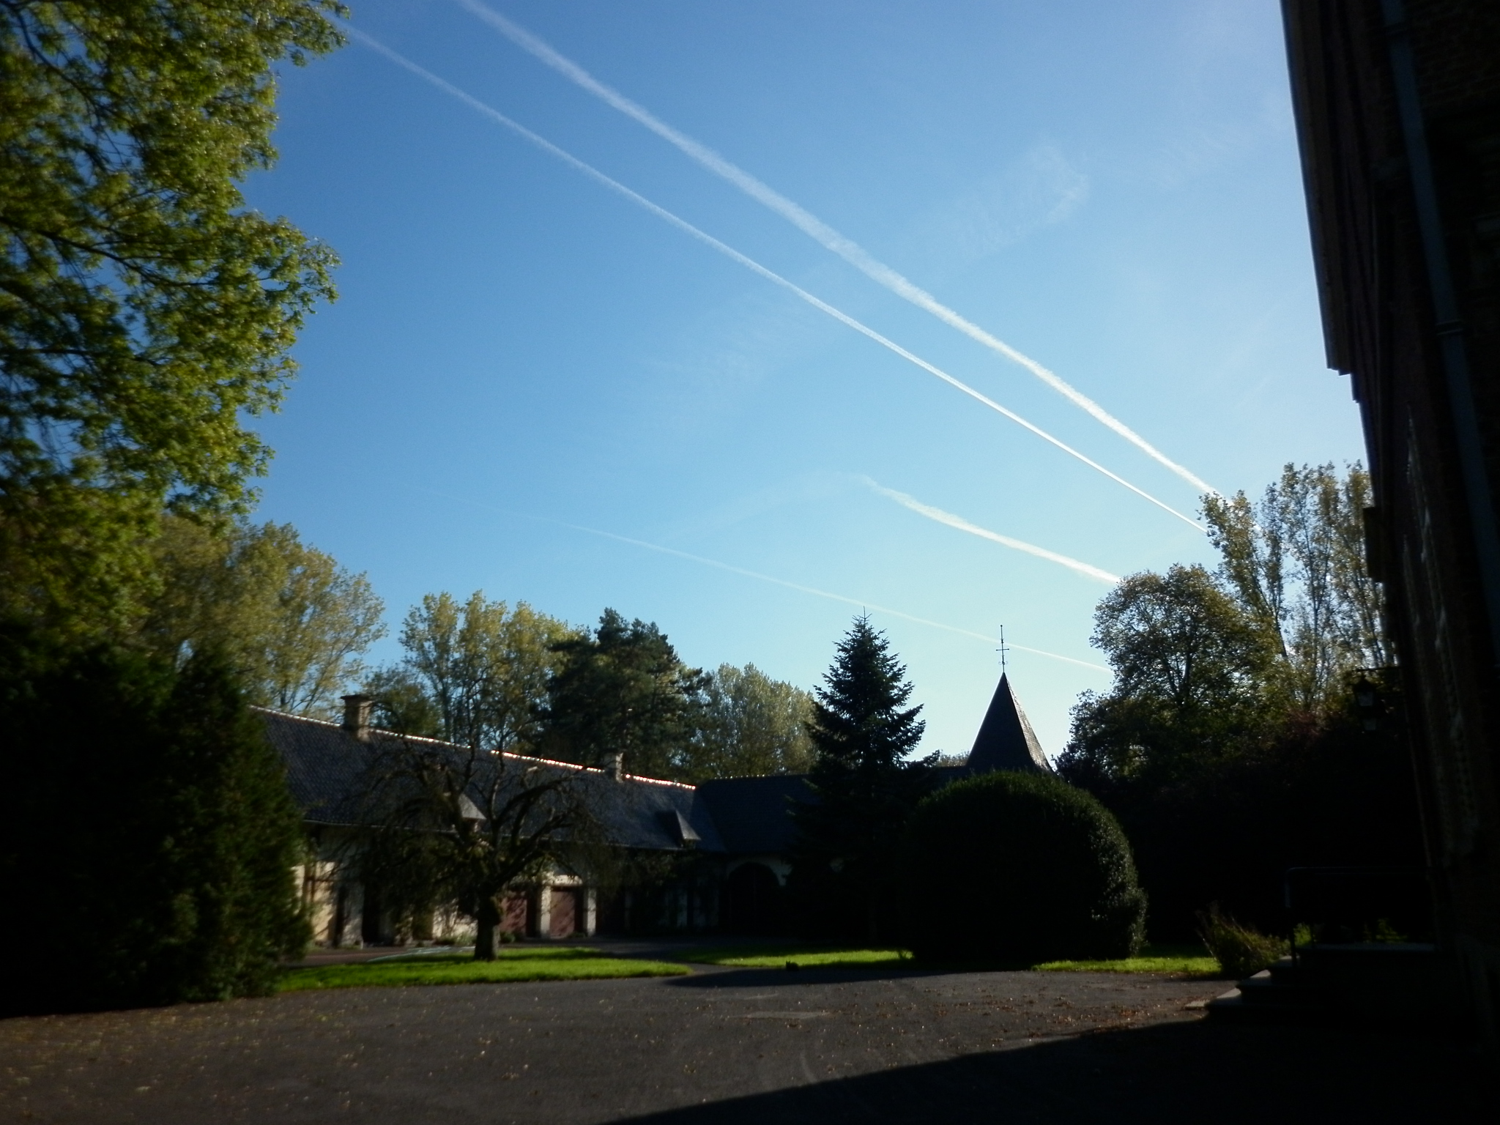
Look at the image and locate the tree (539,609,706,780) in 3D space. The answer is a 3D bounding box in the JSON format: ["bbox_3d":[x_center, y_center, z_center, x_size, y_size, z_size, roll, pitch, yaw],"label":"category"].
[{"bbox_3d":[-8.270,13.041,79.001,10.524,20.442,10.524,1,-16,-6],"label":"tree"}]

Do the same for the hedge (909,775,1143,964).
[{"bbox_3d":[7.030,7.683,31.077,6.140,4.601,5.663,-4,-16,12],"label":"hedge"}]

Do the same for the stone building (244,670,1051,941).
[{"bbox_3d":[-2.019,9.355,52.086,24.700,12.870,39.000,-7,-17,23],"label":"stone building"}]

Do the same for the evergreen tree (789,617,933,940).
[{"bbox_3d":[4.608,8.320,47.939,5.770,12.546,5.770,-2,-16,5],"label":"evergreen tree"}]

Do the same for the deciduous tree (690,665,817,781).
[{"bbox_3d":[-0.138,17.540,93.758,10.172,19.706,10.172,0,-16,0],"label":"deciduous tree"}]

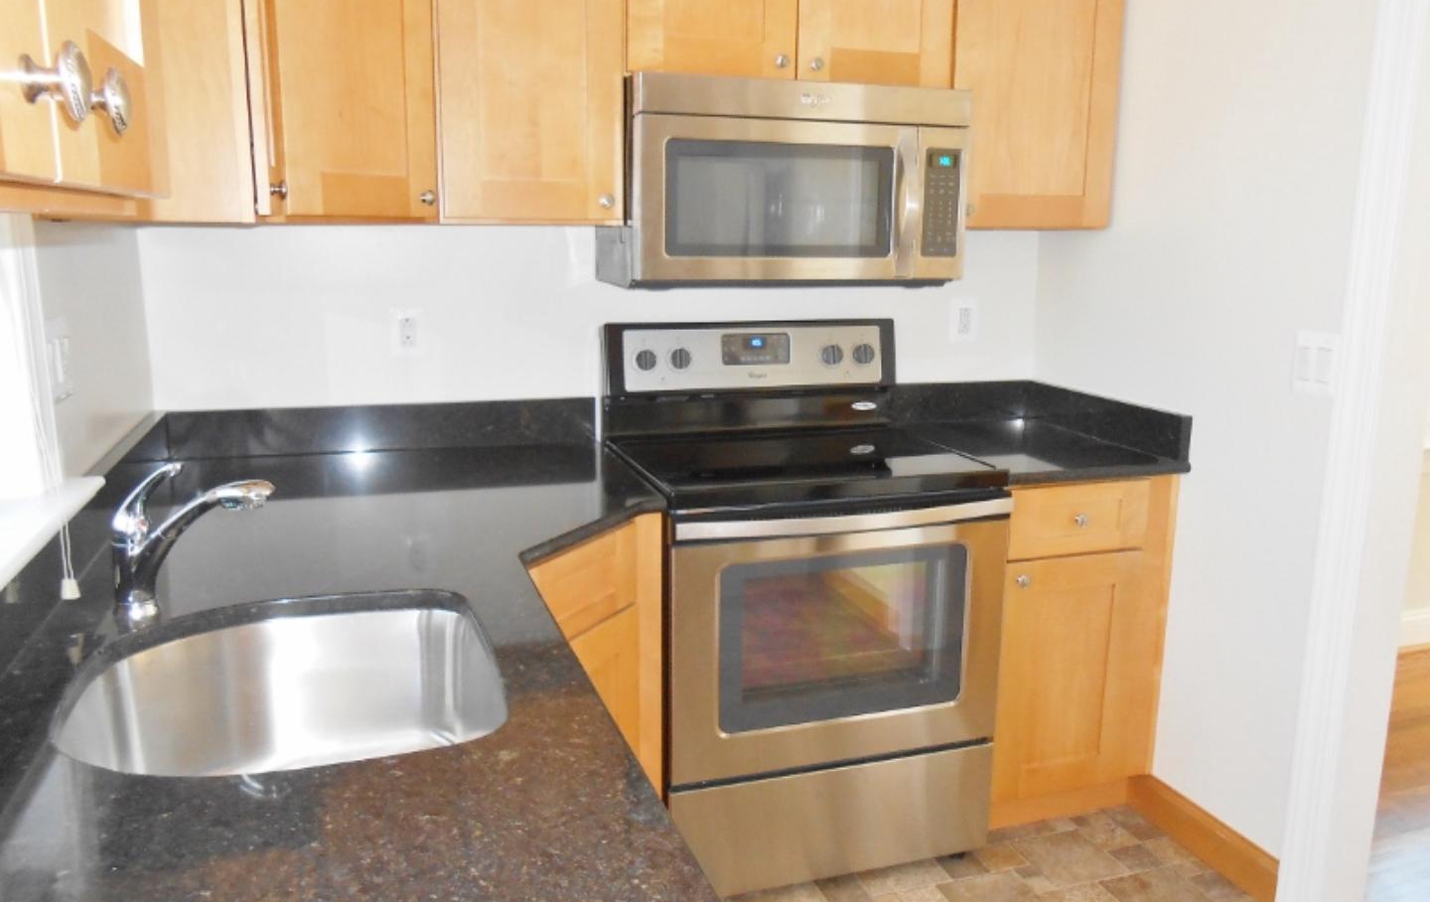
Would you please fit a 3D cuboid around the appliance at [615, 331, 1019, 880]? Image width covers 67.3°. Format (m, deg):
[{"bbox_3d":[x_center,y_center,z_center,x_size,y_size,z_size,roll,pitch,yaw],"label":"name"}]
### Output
[{"bbox_3d":[0.180,0.317,2.523,0.760,1.199,0.665,-3,11,-18],"label":"appliance"}]

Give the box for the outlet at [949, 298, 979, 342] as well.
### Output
[{"bbox_3d":[0.680,-0.353,2.915,0.078,0.117,0.009,-3,11,-18],"label":"outlet"}]

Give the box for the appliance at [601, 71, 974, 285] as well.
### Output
[{"bbox_3d":[0.136,-0.595,2.455,0.758,0.420,0.439,-3,11,-18],"label":"appliance"}]

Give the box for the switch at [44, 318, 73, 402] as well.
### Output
[{"bbox_3d":[-0.969,-0.137,1.593,0.009,0.119,0.114,-3,11,-18],"label":"switch"}]

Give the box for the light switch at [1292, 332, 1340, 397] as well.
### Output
[{"bbox_3d":[1.185,-0.171,2.125,0.009,0.122,0.102,-3,11,-18],"label":"light switch"}]

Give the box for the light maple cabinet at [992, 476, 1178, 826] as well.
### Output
[{"bbox_3d":[0.764,0.438,2.773,0.472,0.877,0.608,-3,11,-18],"label":"light maple cabinet"}]

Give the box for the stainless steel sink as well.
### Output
[{"bbox_3d":[-0.478,0.359,1.227,0.455,0.215,0.530,-3,11,-18],"label":"stainless steel sink"}]

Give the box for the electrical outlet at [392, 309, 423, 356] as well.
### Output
[{"bbox_3d":[-0.706,-0.272,2.472,0.071,0.113,0.009,-3,11,-18],"label":"electrical outlet"}]

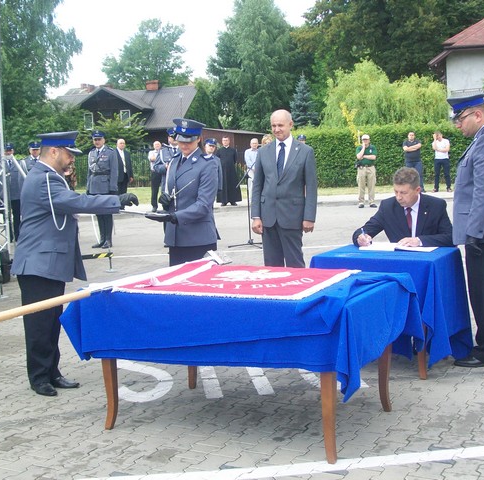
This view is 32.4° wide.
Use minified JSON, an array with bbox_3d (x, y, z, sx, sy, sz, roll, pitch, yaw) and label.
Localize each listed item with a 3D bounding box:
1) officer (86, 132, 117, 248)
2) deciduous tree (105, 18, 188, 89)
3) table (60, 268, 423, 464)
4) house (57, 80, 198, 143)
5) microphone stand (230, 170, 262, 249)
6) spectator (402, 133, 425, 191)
[{"bbox_3d":[-2.232,-0.792,13.397,0.550,1.850,0.420,-2,6,5],"label":"officer"},{"bbox_3d":[-9.186,-14.590,81.184,8.800,14.600,8.800,-2,6,0],"label":"deciduous tree"},{"bbox_3d":[0.046,0.632,4.688,1.500,0.790,1.060,2,7,27],"label":"table"},{"bbox_3d":[-8.641,-8.542,62.625,9.800,6.700,8.300,0,7,20],"label":"house"},{"bbox_3d":[0.095,-0.586,13.176,0.580,1.320,0.620,-4,7,-16],"label":"microphone stand"},{"bbox_3d":[4.961,-2.261,24.093,0.530,1.740,0.380,-1,7,9],"label":"spectator"}]

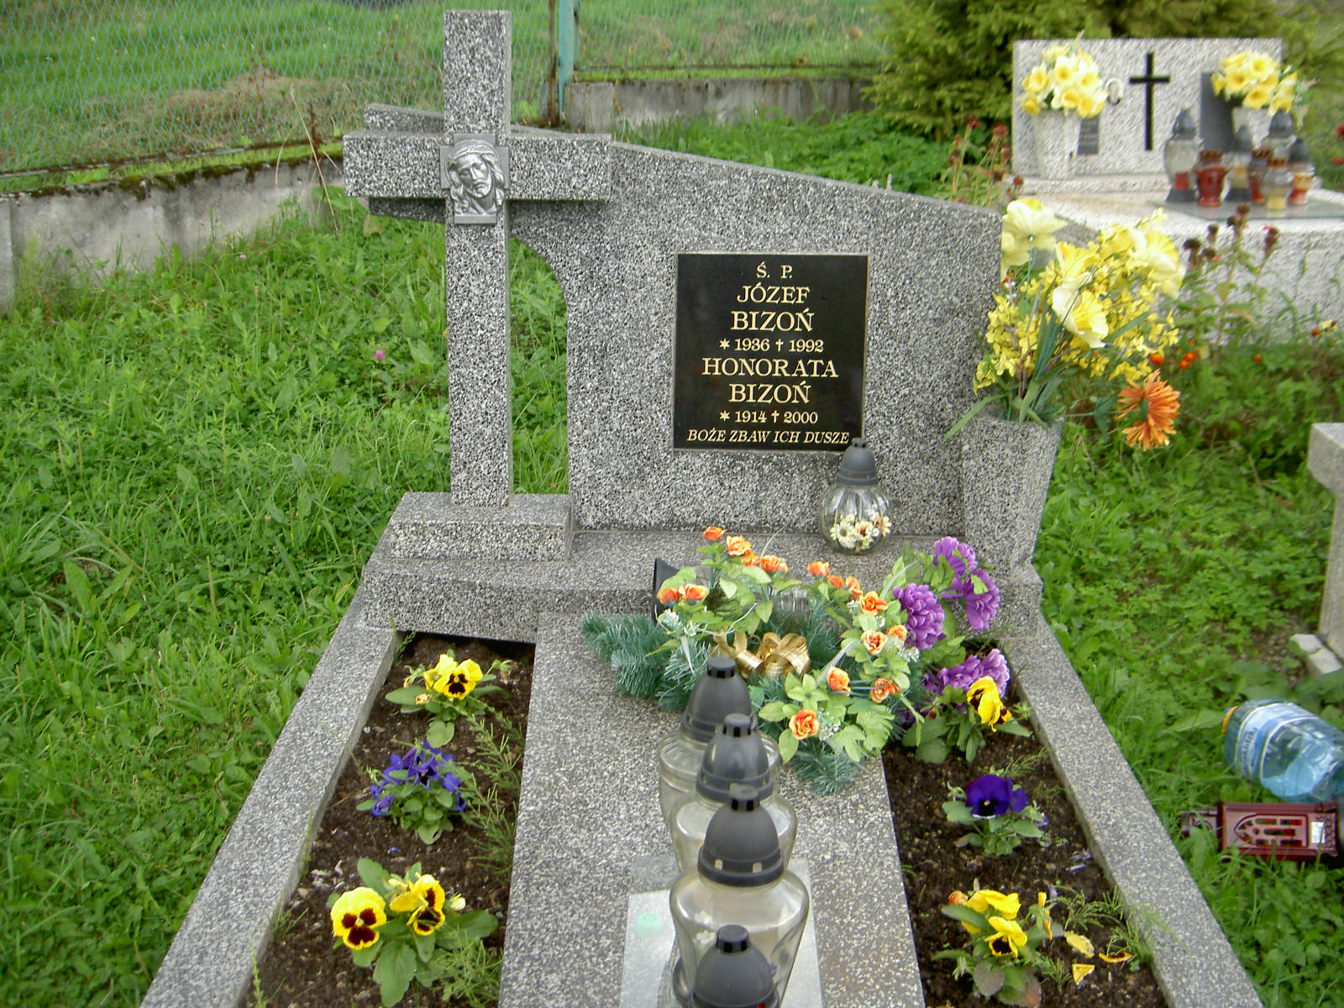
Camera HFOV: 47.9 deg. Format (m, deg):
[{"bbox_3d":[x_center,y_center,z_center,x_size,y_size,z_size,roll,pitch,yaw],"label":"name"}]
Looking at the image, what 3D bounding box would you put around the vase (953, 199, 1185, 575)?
[{"bbox_3d":[0.671,-0.213,2.647,0.365,0.635,0.330,1,16,2],"label":"vase"}]

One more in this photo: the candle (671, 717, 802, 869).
[{"bbox_3d":[0.065,0.345,1.558,0.132,0.265,0.132,1,16,2],"label":"candle"}]

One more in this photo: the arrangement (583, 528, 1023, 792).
[{"bbox_3d":[0.185,0.191,2.207,0.600,0.200,0.500,1,16,2],"label":"arrangement"}]

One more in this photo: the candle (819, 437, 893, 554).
[{"bbox_3d":[0.335,-0.017,2.731,0.125,0.200,0.125,1,16,2],"label":"candle"}]

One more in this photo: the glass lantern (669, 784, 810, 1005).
[{"bbox_3d":[0.067,0.387,1.414,0.131,0.265,0.131,1,16,2],"label":"glass lantern"}]

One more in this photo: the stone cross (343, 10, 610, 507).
[{"bbox_3d":[-0.333,-0.411,2.653,0.450,0.857,0.110,1,16,2],"label":"stone cross"}]

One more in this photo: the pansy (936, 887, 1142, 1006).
[{"bbox_3d":[0.397,0.483,1.681,0.200,0.110,0.160,1,16,2],"label":"pansy"}]

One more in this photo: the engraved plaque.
[{"bbox_3d":[0.177,-0.269,2.730,0.345,0.360,0.020,1,16,2],"label":"engraved plaque"}]

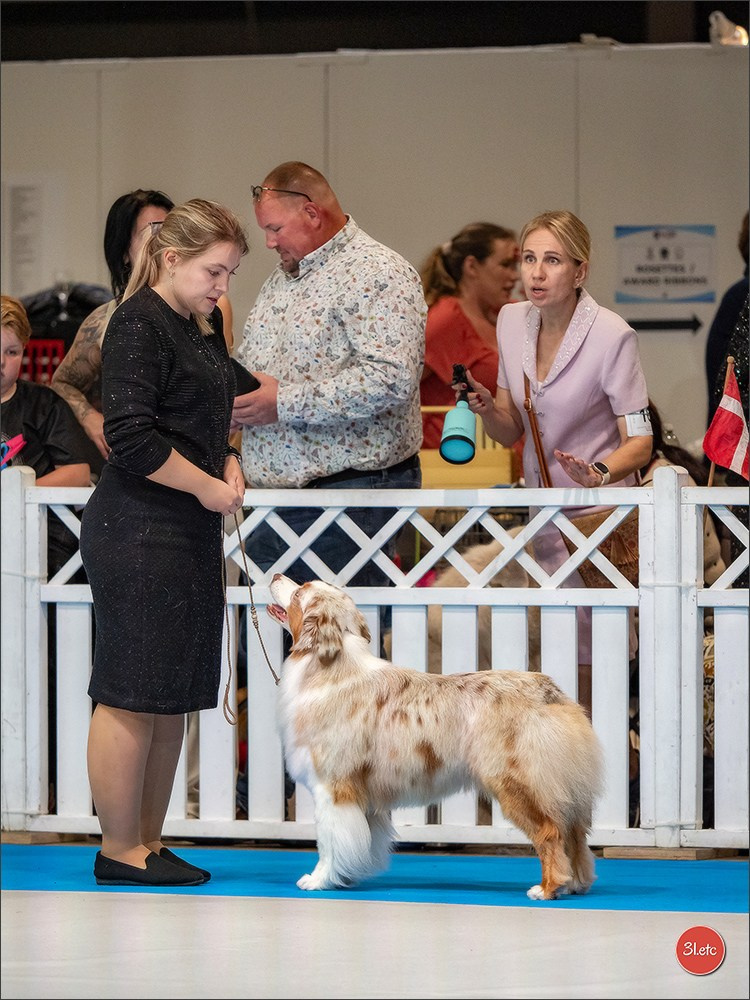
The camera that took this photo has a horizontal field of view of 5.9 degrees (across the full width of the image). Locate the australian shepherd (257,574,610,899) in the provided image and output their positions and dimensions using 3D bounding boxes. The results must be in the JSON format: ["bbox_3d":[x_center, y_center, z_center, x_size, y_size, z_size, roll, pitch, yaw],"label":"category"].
[{"bbox_3d":[0.139,0.537,16.600,0.770,0.727,0.280,0,0,24],"label":"australian shepherd"}]

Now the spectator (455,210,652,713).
[{"bbox_3d":[0.457,0.077,18.500,0.530,1.637,0.440,0,0,30],"label":"spectator"}]

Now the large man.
[{"bbox_3d":[-0.114,0.001,18.950,0.500,1.784,0.580,0,0,-35],"label":"large man"}]

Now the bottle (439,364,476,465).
[{"bbox_3d":[0.212,-0.219,18.250,0.095,0.092,0.300,3,41,4],"label":"bottle"}]

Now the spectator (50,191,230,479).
[{"bbox_3d":[-0.617,0.031,19.250,0.520,1.723,0.360,0,0,-25],"label":"spectator"}]

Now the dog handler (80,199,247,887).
[{"bbox_3d":[-0.496,0.096,16.950,0.390,1.607,0.460,0,0,14],"label":"dog handler"}]

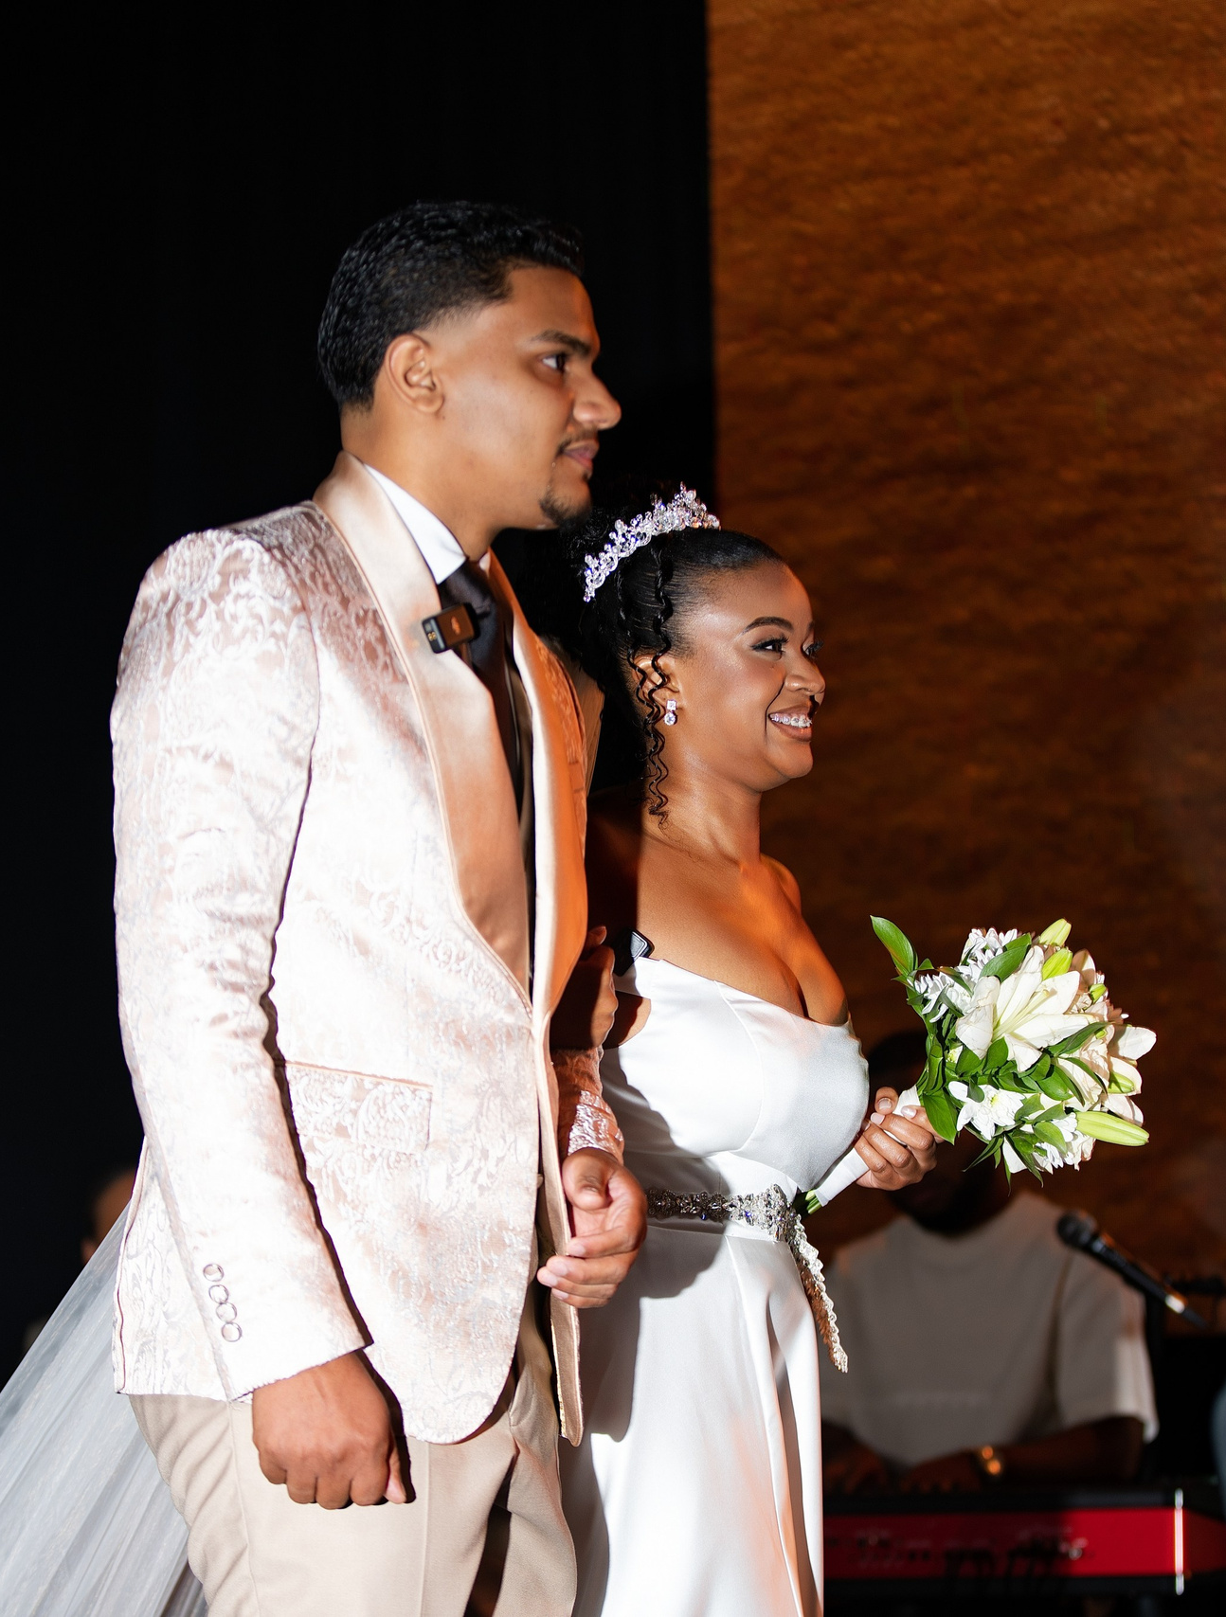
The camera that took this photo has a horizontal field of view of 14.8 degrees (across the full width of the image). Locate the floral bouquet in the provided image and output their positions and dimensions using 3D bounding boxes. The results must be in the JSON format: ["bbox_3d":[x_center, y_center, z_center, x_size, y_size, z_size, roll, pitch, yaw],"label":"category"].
[{"bbox_3d":[0.279,0.220,3.950,0.320,0.265,0.235,-35,0,10],"label":"floral bouquet"}]

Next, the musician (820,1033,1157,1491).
[{"bbox_3d":[0.413,0.961,5.986,0.600,1.400,0.780,-5,-10,24],"label":"musician"}]

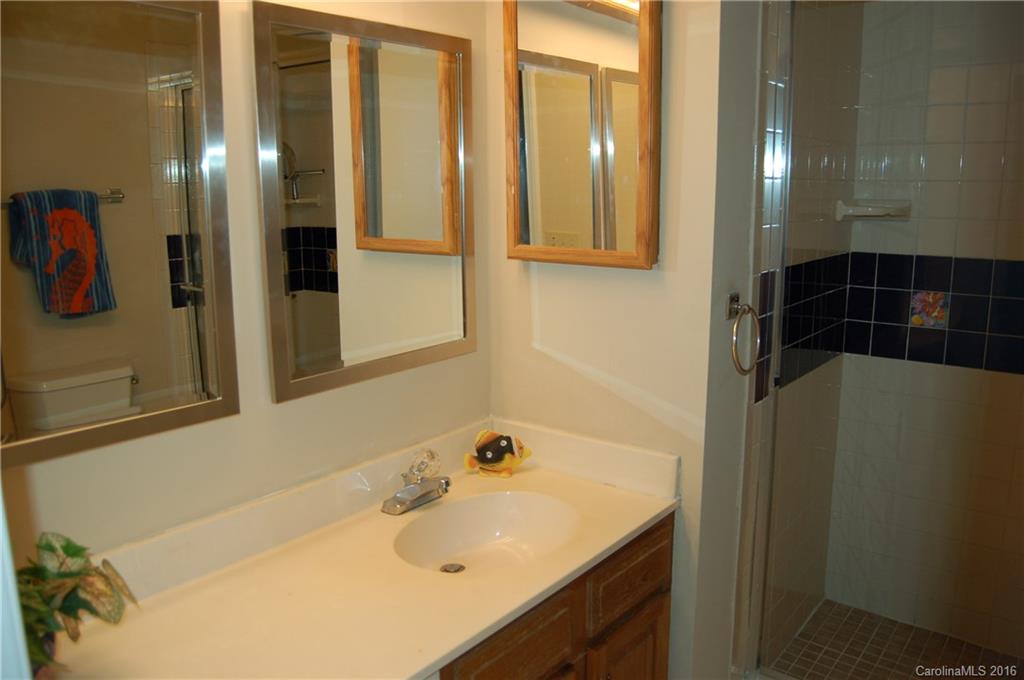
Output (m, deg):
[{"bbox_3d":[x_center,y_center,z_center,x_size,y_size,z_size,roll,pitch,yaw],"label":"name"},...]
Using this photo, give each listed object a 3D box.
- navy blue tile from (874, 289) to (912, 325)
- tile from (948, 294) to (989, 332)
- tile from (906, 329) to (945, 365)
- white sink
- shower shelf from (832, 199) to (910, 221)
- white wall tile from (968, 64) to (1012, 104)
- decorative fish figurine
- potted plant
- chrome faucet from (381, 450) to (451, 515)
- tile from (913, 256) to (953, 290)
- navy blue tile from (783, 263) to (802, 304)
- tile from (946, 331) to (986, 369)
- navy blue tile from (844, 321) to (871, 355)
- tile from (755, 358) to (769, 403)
[{"bbox_3d":[1.211,-0.105,2.444,0.107,0.107,0.010,9,14,39],"label":"navy blue tile"},{"bbox_3d":[1.379,-0.080,2.310,0.108,0.108,0.010,8,15,39],"label":"tile"},{"bbox_3d":[1.295,0.015,2.397,0.107,0.107,0.010,9,14,39],"label":"tile"},{"bbox_3d":[-0.046,0.472,1.669,0.349,0.136,0.441,9,14,39],"label":"white sink"},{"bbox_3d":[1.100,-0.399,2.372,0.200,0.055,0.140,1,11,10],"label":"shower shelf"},{"bbox_3d":[1.362,-0.728,2.187,0.108,0.108,0.010,8,15,39],"label":"white wall tile"},{"bbox_3d":[-0.036,0.292,1.964,0.158,0.107,0.060,-1,11,-5],"label":"decorative fish figurine"},{"bbox_3d":[-0.720,0.423,1.212,0.204,0.199,0.213,9,14,39],"label":"potted plant"},{"bbox_3d":[-0.212,0.330,1.783,0.132,0.130,0.155,8,15,39],"label":"chrome faucet"},{"bbox_3d":[1.295,-0.202,2.355,0.108,0.108,0.010,8,15,39],"label":"tile"},{"bbox_3d":[0.783,-0.152,2.136,0.010,0.107,0.107,9,14,39],"label":"navy blue tile"},{"bbox_3d":[1.381,0.029,2.331,0.108,0.108,0.010,8,15,39],"label":"tile"},{"bbox_3d":[1.138,-0.009,2.525,0.080,0.107,0.010,9,14,39],"label":"navy blue tile"},{"bbox_3d":[0.646,0.107,1.998,0.010,0.108,0.095,8,15,39],"label":"tile"}]

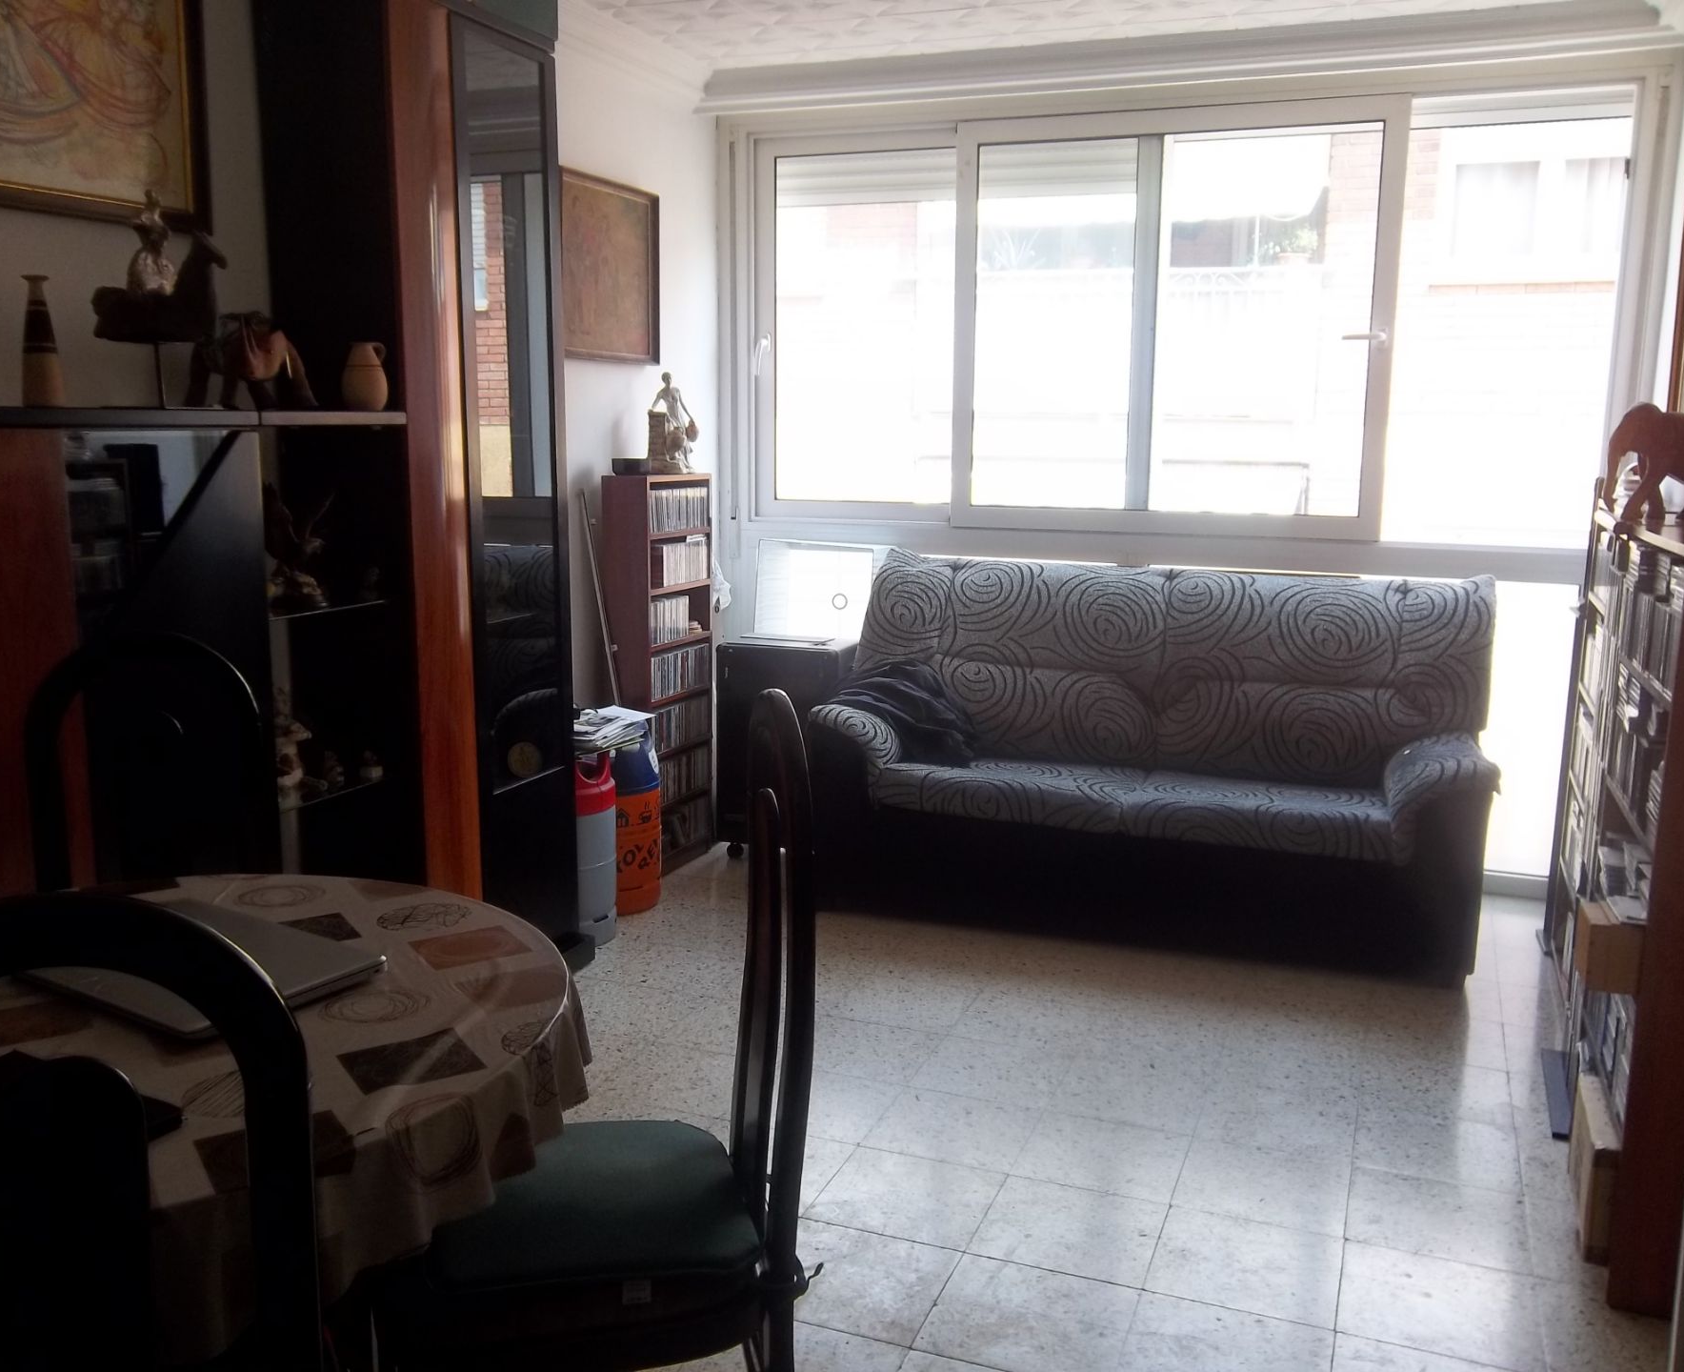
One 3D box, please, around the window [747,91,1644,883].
[{"bbox_3d":[0.940,-0.638,4.778,2.713,2.295,0.102,4,11,20],"label":"window"}]

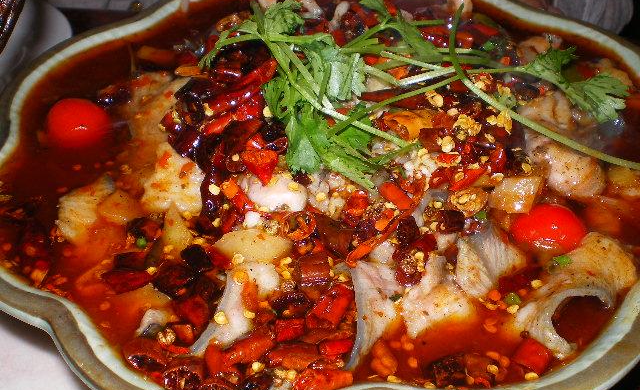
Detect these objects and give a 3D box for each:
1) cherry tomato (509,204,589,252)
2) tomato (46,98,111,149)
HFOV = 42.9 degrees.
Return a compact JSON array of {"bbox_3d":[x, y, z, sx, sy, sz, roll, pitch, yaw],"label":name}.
[{"bbox_3d":[0.090,0.015,0.320,0.029,0.025,0.026,1,40,0],"label":"cherry tomato"},{"bbox_3d":[-0.110,-0.032,0.370,0.028,0.025,0.027,1,40,0],"label":"tomato"}]

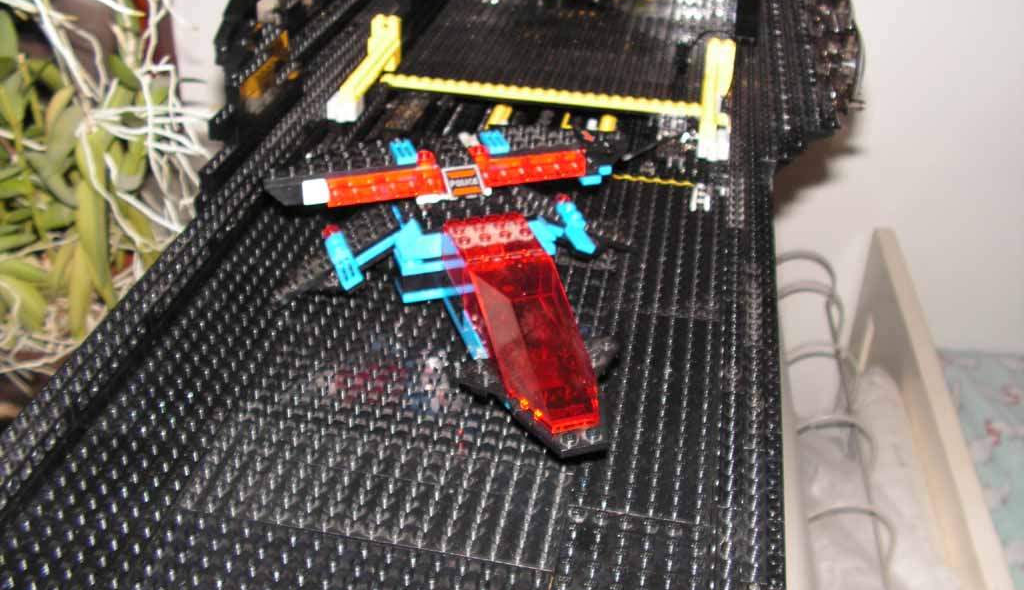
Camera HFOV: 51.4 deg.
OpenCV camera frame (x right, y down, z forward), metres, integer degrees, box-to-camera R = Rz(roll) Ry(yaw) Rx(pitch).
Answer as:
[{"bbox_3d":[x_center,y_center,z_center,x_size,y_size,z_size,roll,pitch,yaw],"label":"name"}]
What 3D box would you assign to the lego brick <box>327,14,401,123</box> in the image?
[{"bbox_3d":[-0.088,-0.138,0.640,0.017,0.036,0.088,7,34,8],"label":"lego brick"}]

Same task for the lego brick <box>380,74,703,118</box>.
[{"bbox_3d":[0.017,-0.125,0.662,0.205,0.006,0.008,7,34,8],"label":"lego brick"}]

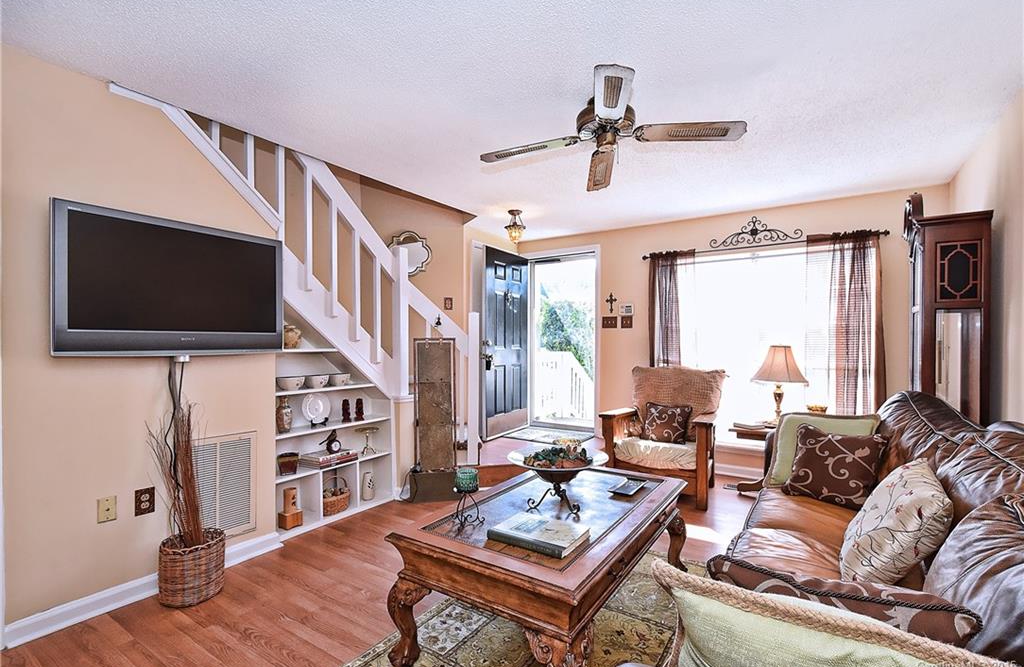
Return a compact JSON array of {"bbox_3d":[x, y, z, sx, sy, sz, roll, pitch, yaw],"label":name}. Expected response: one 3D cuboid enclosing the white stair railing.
[{"bbox_3d":[-1.371,-0.015,3.099,1.100,2.300,2.450,0,-1,36],"label":"white stair railing"}]

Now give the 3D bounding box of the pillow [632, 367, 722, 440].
[{"bbox_3d":[1.371,0.577,3.648,0.720,0.550,0.200,0,-19,36],"label":"pillow"}]

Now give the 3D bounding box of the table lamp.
[{"bbox_3d":[2.182,0.424,3.480,0.410,0.670,0.410,0,-1,36],"label":"table lamp"}]

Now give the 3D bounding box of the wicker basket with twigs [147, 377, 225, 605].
[{"bbox_3d":[-1.577,0.756,2.093,0.260,1.040,0.310,0,-1,36],"label":"wicker basket with twigs"}]

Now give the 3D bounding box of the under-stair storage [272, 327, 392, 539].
[{"bbox_3d":[-1.270,0.572,3.014,0.280,1.425,0.870,0,0,37],"label":"under-stair storage"}]

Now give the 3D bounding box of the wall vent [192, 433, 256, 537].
[{"bbox_3d":[-1.584,0.847,2.306,0.030,0.565,0.390,0,-1,36],"label":"wall vent"}]

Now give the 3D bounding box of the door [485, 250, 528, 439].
[{"bbox_3d":[-0.049,0.097,4.882,0.050,2.030,0.910,0,0,37],"label":"door"}]

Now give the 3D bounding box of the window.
[{"bbox_3d":[2.192,0.135,3.866,1.690,1.750,0.120,0,-1,36],"label":"window"}]

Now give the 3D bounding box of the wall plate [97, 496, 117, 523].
[{"bbox_3d":[-1.875,0.820,1.978,0.010,0.114,0.070,0,0,37],"label":"wall plate"}]

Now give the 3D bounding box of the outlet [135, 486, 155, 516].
[{"bbox_3d":[-1.793,0.825,2.088,0.010,0.122,0.075,0,0,37],"label":"outlet"}]

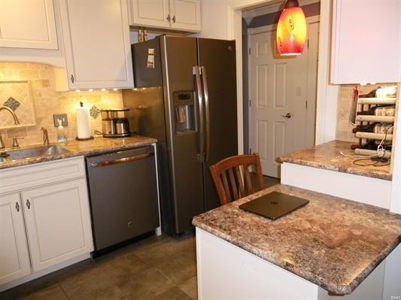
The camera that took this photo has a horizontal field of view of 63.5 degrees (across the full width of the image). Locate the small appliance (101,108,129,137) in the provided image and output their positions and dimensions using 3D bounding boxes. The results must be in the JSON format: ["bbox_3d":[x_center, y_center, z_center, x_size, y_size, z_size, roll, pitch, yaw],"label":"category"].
[{"bbox_3d":[-0.790,-0.249,3.003,0.270,0.260,0.180,-7,12,-22],"label":"small appliance"}]

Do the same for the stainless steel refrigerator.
[{"bbox_3d":[-0.180,-0.165,3.278,0.835,1.765,0.840,-12,14,-40],"label":"stainless steel refrigerator"}]

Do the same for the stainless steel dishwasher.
[{"bbox_3d":[-0.805,0.377,2.930,0.605,0.830,0.620,-12,14,-40],"label":"stainless steel dishwasher"}]

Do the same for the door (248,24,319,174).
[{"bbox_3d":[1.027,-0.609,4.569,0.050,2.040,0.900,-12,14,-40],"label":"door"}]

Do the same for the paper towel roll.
[{"bbox_3d":[-1.078,-0.257,2.989,0.140,0.305,0.140,-2,11,0],"label":"paper towel roll"}]

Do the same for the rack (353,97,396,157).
[{"bbox_3d":[1.082,-0.143,1.857,0.300,0.330,0.280,-12,14,-40],"label":"rack"}]

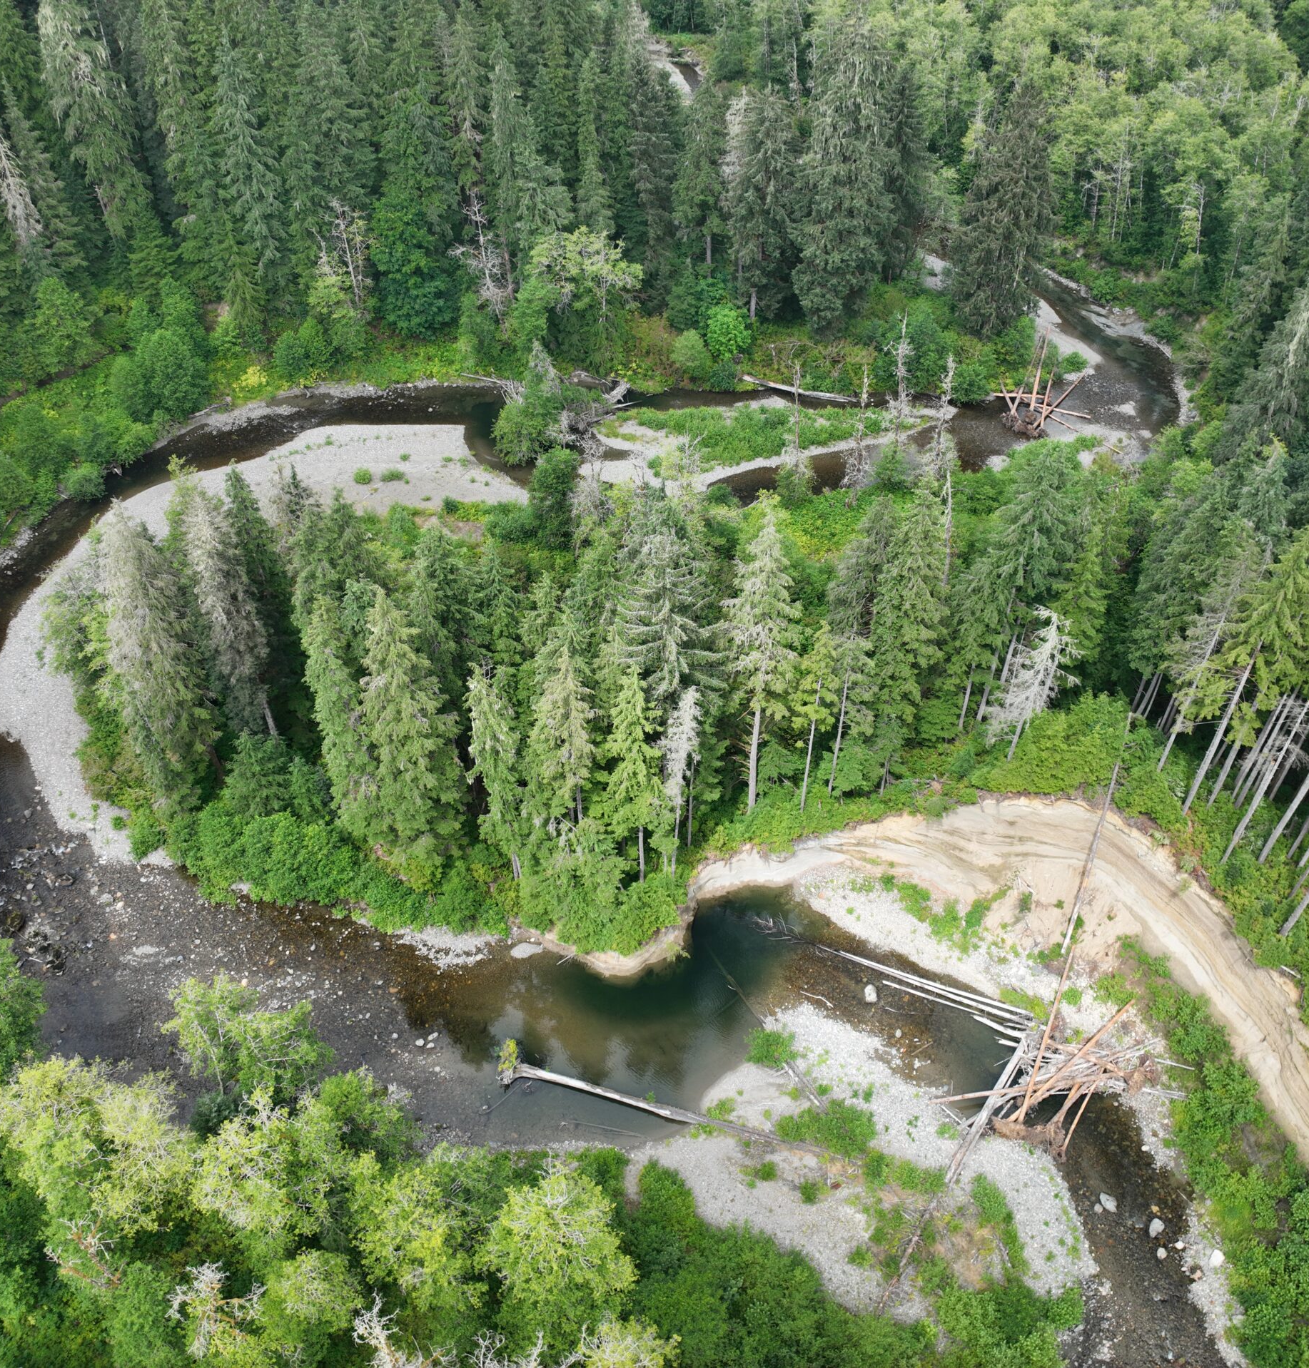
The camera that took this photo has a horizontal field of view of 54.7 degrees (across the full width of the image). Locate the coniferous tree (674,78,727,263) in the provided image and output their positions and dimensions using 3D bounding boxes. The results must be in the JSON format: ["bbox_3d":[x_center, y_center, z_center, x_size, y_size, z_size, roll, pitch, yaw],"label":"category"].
[{"bbox_3d":[6.401,-68.290,173.888,7.570,27.020,7.570,3,43,0],"label":"coniferous tree"}]

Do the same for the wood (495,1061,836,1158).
[{"bbox_3d":[0.720,31.770,93.510,25.380,1.050,1.200,10,44,10],"label":"wood"}]

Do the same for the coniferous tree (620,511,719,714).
[{"bbox_3d":[1.181,-1.201,99.543,8.300,30.050,8.300,3,43,0],"label":"coniferous tree"}]

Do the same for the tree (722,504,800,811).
[{"bbox_3d":[8.410,-0.580,100.170,6.100,33.160,6.100,5,44,5],"label":"tree"}]

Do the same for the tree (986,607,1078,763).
[{"bbox_3d":[32.552,0.252,108.273,8.040,18.020,8.040,3,43,0],"label":"tree"}]

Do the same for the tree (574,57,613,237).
[{"bbox_3d":[-8.010,-64.820,167.200,6.030,33.660,6.030,-1,44,-2],"label":"tree"}]

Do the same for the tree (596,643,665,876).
[{"bbox_3d":[-1.789,6.707,94.277,5.400,25.490,5.400,3,43,0],"label":"tree"}]

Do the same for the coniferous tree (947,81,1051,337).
[{"bbox_3d":[45.660,-60.062,162.506,13.270,33.030,13.270,3,43,0],"label":"coniferous tree"}]

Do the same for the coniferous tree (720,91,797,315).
[{"bbox_3d":[13.980,-62.070,166.470,9.760,31.210,9.760,4,44,3],"label":"coniferous tree"}]

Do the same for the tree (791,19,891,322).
[{"bbox_3d":[23.910,-62.620,160.100,12.630,41.060,12.630,7,44,6],"label":"tree"}]

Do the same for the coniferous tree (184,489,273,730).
[{"bbox_3d":[-35.670,-4.840,107.440,6.060,28.270,6.060,-16,46,-17],"label":"coniferous tree"}]

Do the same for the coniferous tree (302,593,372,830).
[{"bbox_3d":[-24.480,3.740,98.930,5.350,27.810,5.350,-13,45,-14],"label":"coniferous tree"}]

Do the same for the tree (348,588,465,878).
[{"bbox_3d":[-19.148,4.359,93.288,9.200,29.160,9.200,3,43,0],"label":"tree"}]

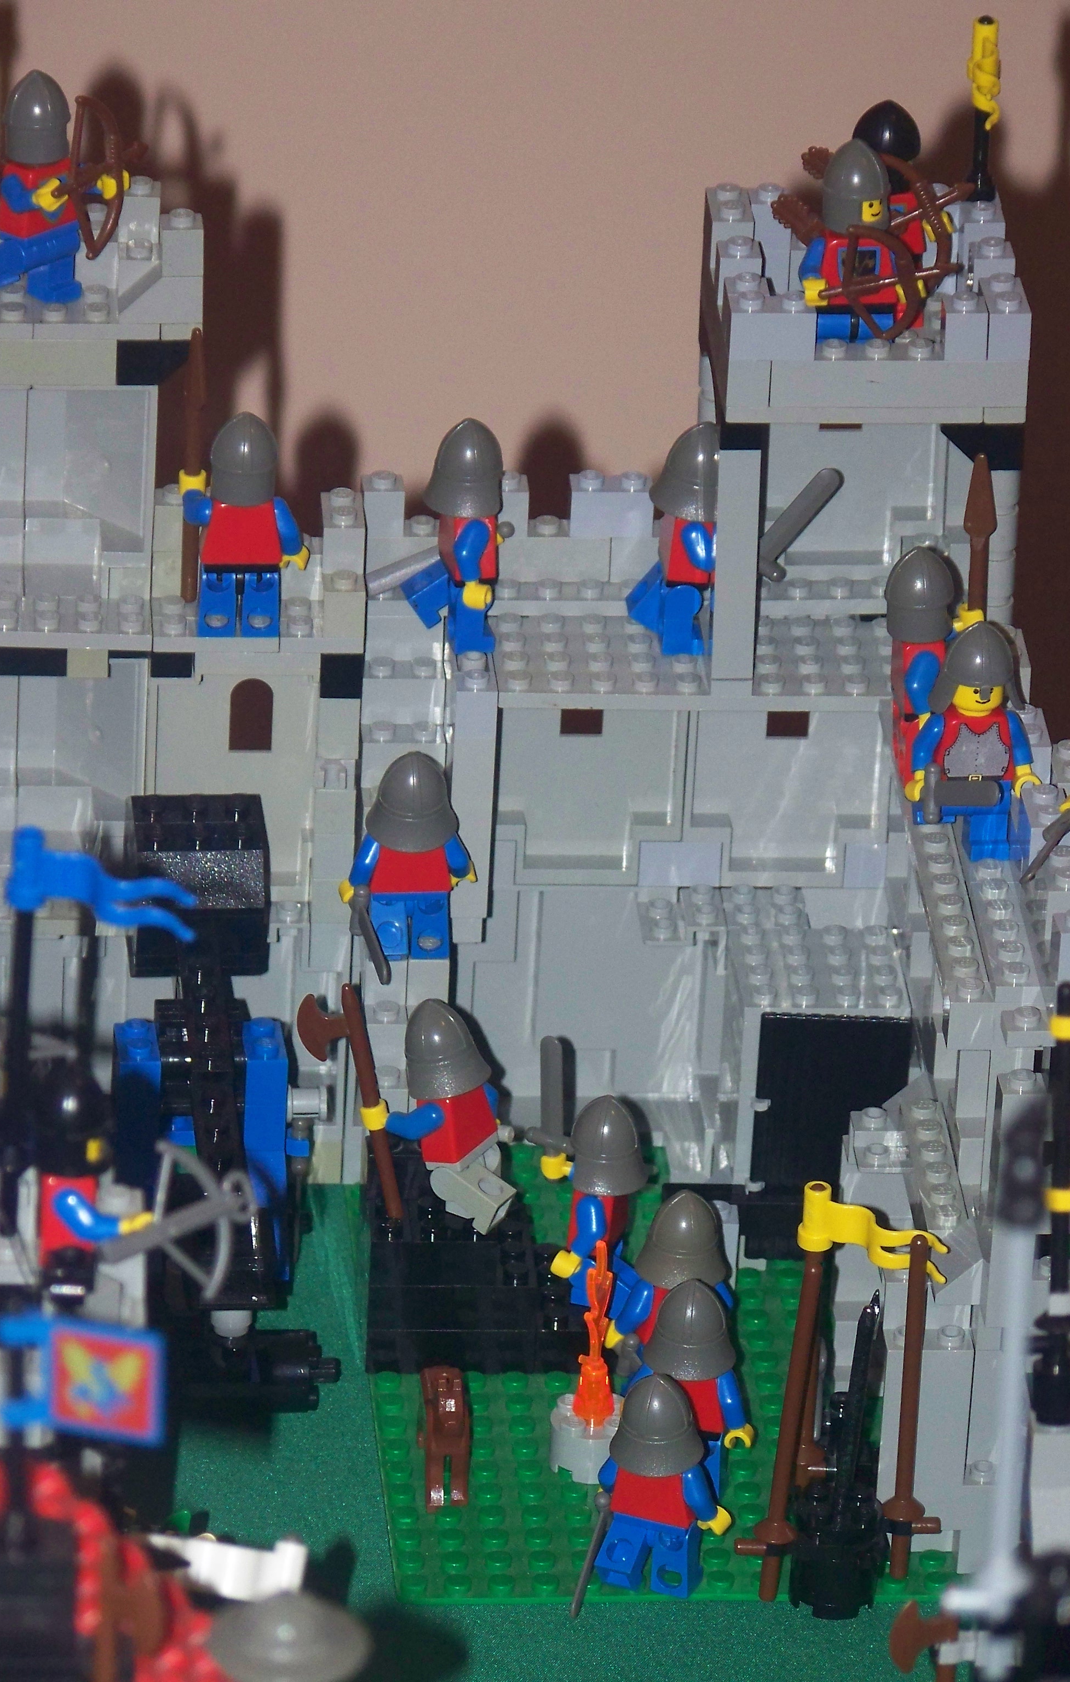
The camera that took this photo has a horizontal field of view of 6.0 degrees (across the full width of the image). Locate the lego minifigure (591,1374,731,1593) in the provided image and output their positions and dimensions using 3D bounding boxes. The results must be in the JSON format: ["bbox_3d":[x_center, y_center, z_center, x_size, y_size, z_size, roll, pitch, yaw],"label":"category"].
[{"bbox_3d":[0.022,0.116,1.843,0.026,0.047,0.017,12,33,17],"label":"lego minifigure"}]

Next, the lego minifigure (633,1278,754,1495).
[{"bbox_3d":[0.028,0.099,1.875,0.025,0.044,0.016,7,28,8],"label":"lego minifigure"}]

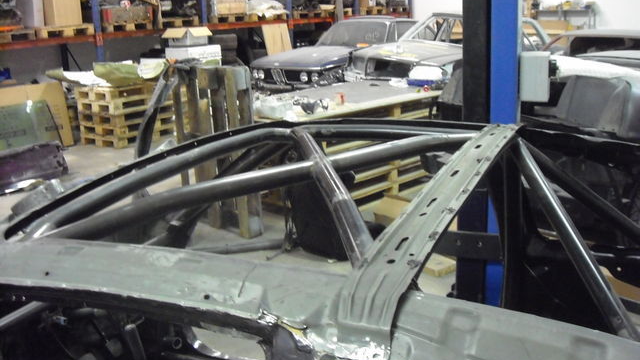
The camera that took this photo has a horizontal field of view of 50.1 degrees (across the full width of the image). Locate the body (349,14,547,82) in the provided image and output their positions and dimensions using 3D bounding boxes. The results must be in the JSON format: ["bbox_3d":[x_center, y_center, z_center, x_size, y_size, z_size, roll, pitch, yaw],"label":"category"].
[{"bbox_3d":[2.367,-1.945,10.890,1.630,1.360,4.250,11,20,41],"label":"body"}]

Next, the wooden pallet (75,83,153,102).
[{"bbox_3d":[-2.540,-1.213,9.150,0.800,0.144,1.200,9,19,37],"label":"wooden pallet"}]

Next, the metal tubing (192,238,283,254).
[{"bbox_3d":[-0.596,0.480,4.762,0.684,0.057,0.057,-4,15,-4],"label":"metal tubing"}]

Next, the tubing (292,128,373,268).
[{"bbox_3d":[-0.009,-0.015,1.636,0.043,0.043,1.261,-4,14,-5],"label":"tubing"}]

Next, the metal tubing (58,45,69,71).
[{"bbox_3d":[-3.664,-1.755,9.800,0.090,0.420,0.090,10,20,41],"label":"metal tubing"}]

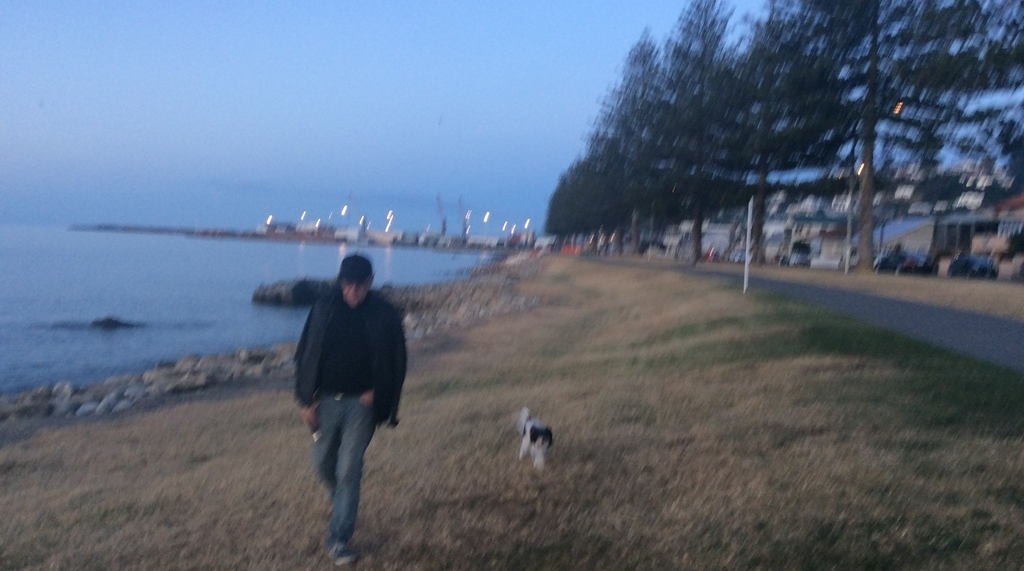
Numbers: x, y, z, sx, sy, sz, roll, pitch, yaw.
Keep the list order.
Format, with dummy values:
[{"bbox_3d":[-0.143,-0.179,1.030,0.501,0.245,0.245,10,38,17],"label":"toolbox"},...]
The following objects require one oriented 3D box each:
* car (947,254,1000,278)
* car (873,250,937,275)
[{"bbox_3d":[24.773,-1.058,51.000,1.700,1.430,4.200,3,2,9],"label":"car"},{"bbox_3d":[22.139,-1.334,53.500,1.720,1.450,4.400,3,2,1],"label":"car"}]

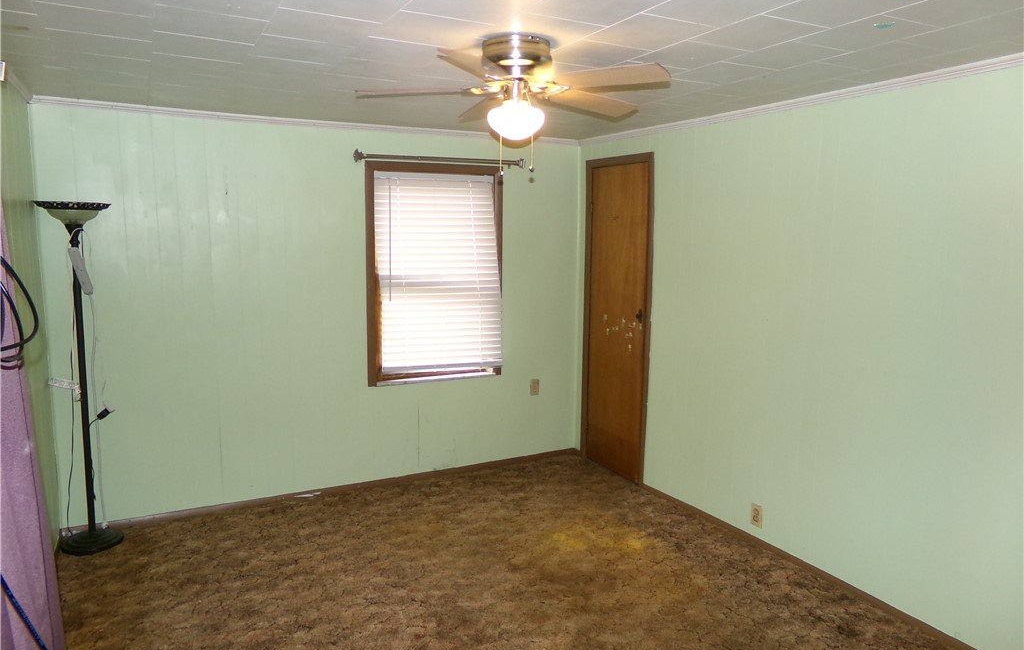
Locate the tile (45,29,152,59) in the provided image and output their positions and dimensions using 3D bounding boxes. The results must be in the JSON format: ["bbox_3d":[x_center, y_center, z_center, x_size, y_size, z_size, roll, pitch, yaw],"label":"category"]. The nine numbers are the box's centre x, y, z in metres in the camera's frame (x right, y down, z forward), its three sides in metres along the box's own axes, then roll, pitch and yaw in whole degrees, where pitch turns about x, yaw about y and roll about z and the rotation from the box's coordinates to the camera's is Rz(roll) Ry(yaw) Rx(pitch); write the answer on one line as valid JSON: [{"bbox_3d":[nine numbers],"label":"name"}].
[{"bbox_3d":[-1.416,-0.968,2.454,0.306,0.020,0.311,-3,8,-28],"label":"tile"}]

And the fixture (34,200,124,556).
[{"bbox_3d":[-2.075,0.263,3.443,0.308,1.685,0.308,-3,8,-28],"label":"fixture"}]

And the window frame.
[{"bbox_3d":[-0.472,-0.317,4.466,0.909,1.353,0.081,-3,8,-28],"label":"window frame"}]

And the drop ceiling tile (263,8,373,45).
[{"bbox_3d":[-0.598,-0.934,2.220,0.305,0.020,0.305,-3,8,-28],"label":"drop ceiling tile"}]

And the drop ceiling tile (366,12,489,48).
[{"bbox_3d":[-0.254,-0.931,2.228,0.305,0.020,0.305,-3,8,-28],"label":"drop ceiling tile"}]

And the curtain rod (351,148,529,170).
[{"bbox_3d":[-0.421,-1.007,4.339,1.121,0.076,0.111,-3,8,-28],"label":"curtain rod"}]

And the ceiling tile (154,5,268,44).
[{"bbox_3d":[-0.938,-0.931,2.203,0.306,0.020,0.311,-3,8,-28],"label":"ceiling tile"}]

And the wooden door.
[{"bbox_3d":[0.673,-0.044,4.596,0.061,2.050,0.707,-3,8,-28],"label":"wooden door"}]

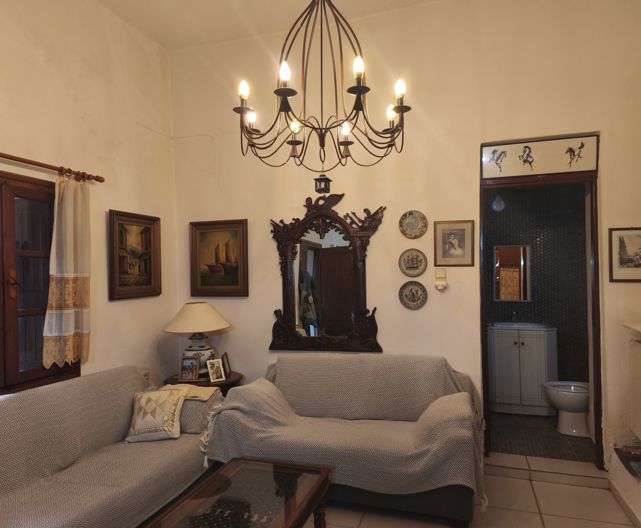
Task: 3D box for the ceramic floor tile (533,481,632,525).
[{"bbox_3d":[1.587,1.469,2.889,0.475,0.010,0.425,-1,0,16],"label":"ceramic floor tile"}]

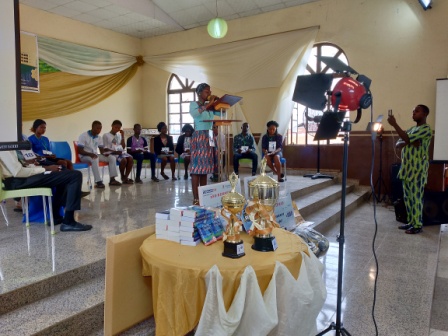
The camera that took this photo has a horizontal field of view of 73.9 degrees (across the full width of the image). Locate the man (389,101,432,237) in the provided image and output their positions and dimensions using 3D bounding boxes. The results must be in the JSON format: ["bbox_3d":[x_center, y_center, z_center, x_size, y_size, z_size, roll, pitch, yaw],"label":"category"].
[{"bbox_3d":[2.555,0.014,4.085,0.540,1.735,0.480,1,3,3],"label":"man"}]

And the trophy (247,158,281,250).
[{"bbox_3d":[0.190,0.164,1.395,0.160,0.430,0.150,0,3,0],"label":"trophy"}]

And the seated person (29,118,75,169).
[{"bbox_3d":[-2.559,-0.184,4.689,0.860,1.230,0.500,1,3,12],"label":"seated person"}]

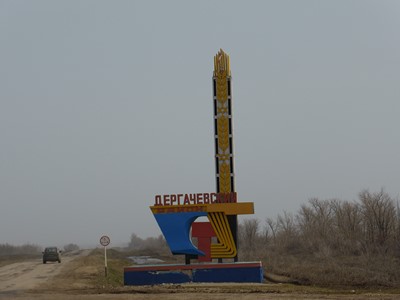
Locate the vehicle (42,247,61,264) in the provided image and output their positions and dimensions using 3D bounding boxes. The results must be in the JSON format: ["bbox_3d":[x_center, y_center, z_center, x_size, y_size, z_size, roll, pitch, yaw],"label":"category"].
[{"bbox_3d":[-14.488,10.416,146.895,1.750,1.650,3.800,-2,-4,-2],"label":"vehicle"}]

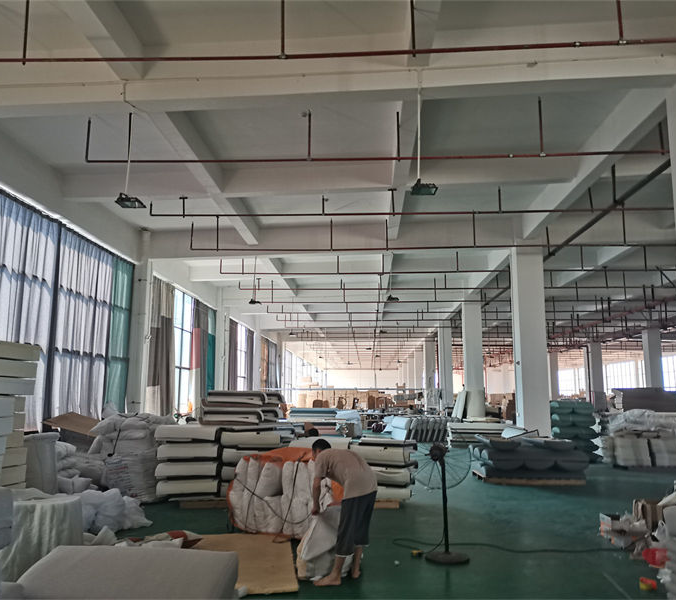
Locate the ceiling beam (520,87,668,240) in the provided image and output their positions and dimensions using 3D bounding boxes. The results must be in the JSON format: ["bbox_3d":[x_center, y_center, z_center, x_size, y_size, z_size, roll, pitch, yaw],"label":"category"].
[{"bbox_3d":[3.947,-2.072,9.708,0.220,0.530,6.490,0,-9,3],"label":"ceiling beam"}]

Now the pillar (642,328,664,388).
[{"bbox_3d":[13.771,3.484,26.123,0.530,4.680,0.530,0,-9,3],"label":"pillar"}]

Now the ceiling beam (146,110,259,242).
[{"bbox_3d":[-2.235,-2.159,11.024,0.248,0.436,7.437,-1,-9,3],"label":"ceiling beam"}]

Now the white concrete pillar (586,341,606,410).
[{"bbox_3d":[14.240,4.585,33.038,0.530,4.680,0.530,0,-9,3],"label":"white concrete pillar"}]

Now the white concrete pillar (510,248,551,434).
[{"bbox_3d":[4.096,1.283,12.724,0.530,4.680,0.530,0,-9,3],"label":"white concrete pillar"}]

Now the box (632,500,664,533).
[{"bbox_3d":[3.588,2.498,6.966,0.300,0.400,0.300,-1,-9,3],"label":"box"}]

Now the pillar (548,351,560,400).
[{"bbox_3d":[16.500,6.263,45.645,0.600,5.050,0.600,-1,-9,3],"label":"pillar"}]

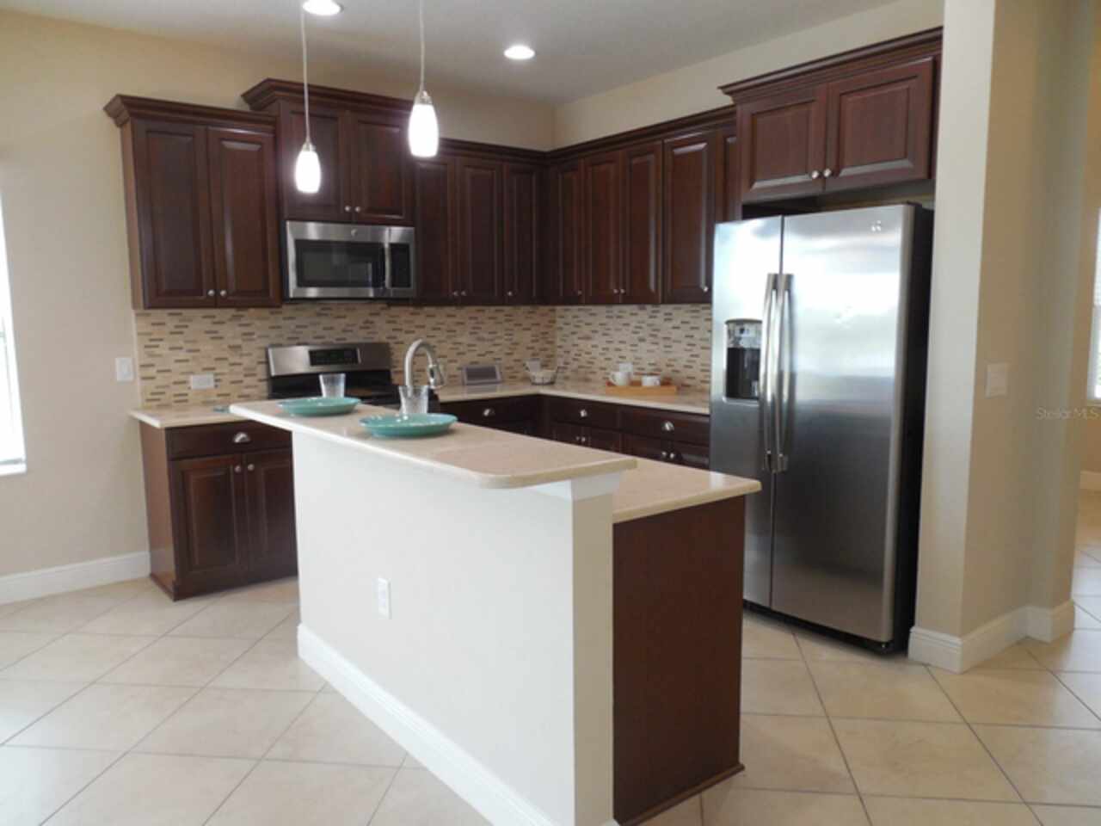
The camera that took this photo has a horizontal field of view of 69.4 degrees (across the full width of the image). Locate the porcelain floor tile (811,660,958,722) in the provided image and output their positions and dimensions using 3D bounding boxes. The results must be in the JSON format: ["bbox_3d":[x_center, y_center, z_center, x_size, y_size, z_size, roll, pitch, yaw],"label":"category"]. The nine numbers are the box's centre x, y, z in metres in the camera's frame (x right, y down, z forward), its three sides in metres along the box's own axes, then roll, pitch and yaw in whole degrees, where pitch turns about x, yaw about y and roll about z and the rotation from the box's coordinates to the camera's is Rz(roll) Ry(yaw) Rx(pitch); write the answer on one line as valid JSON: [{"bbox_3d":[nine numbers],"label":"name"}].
[{"bbox_3d":[1.219,1.029,2.948,0.457,0.010,0.457,0,8,7],"label":"porcelain floor tile"}]

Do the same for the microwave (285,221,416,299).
[{"bbox_3d":[-1.236,-0.866,4.669,0.759,0.425,0.428,-6,9,-38],"label":"microwave"}]

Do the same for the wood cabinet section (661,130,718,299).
[{"bbox_3d":[0.888,-1.080,4.440,0.331,0.921,0.408,-6,9,-37],"label":"wood cabinet section"}]

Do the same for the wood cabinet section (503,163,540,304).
[{"bbox_3d":[-0.290,-1.193,5.388,0.309,0.909,0.331,-6,9,-37],"label":"wood cabinet section"}]

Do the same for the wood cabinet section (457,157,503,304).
[{"bbox_3d":[-0.550,-1.164,5.190,0.349,0.909,0.331,-6,9,-37],"label":"wood cabinet section"}]

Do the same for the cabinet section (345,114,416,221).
[{"bbox_3d":[-1.085,-1.427,4.724,0.432,0.621,0.364,-6,9,-37],"label":"cabinet section"}]

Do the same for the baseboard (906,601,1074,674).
[{"bbox_3d":[1.872,0.900,3.341,0.845,0.137,0.305,-6,9,-38],"label":"baseboard"}]

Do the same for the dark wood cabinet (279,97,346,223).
[{"bbox_3d":[-1.386,-1.361,4.407,0.385,0.610,0.360,-7,10,-38],"label":"dark wood cabinet"}]

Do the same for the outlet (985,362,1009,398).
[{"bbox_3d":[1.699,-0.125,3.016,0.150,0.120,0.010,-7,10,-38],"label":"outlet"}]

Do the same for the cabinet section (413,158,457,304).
[{"bbox_3d":[-0.811,-1.135,4.992,0.309,0.901,0.331,-6,9,-37],"label":"cabinet section"}]

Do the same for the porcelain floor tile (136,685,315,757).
[{"bbox_3d":[-1.115,1.075,2.774,0.456,0.010,0.456,0,7,7],"label":"porcelain floor tile"}]

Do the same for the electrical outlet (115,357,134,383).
[{"bbox_3d":[-2.251,-0.230,4.207,0.078,0.120,0.010,-6,9,-38],"label":"electrical outlet"}]

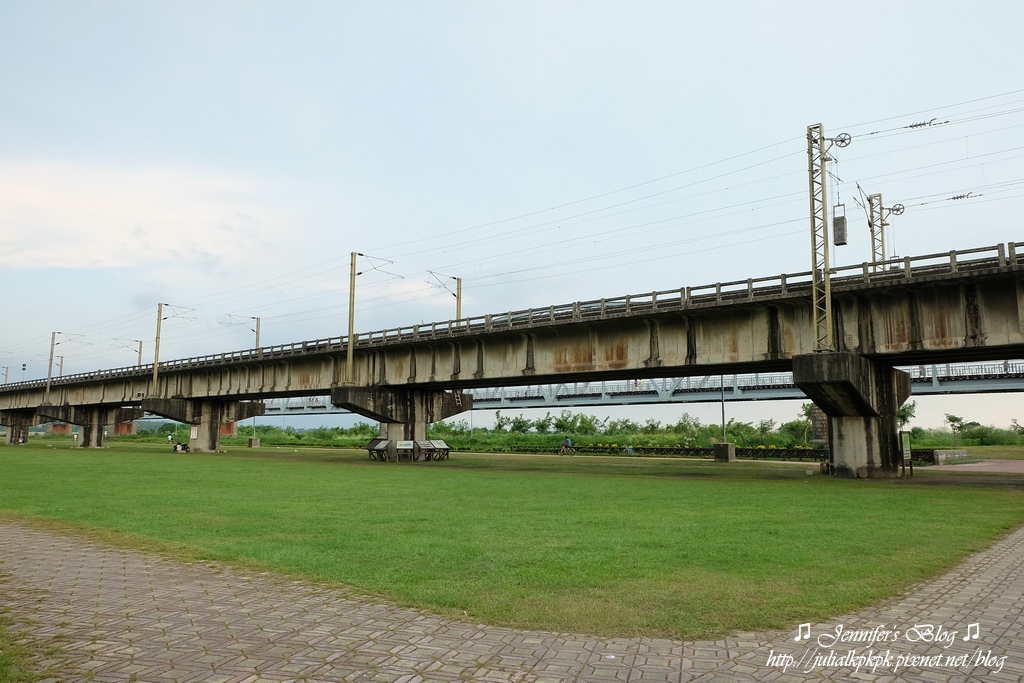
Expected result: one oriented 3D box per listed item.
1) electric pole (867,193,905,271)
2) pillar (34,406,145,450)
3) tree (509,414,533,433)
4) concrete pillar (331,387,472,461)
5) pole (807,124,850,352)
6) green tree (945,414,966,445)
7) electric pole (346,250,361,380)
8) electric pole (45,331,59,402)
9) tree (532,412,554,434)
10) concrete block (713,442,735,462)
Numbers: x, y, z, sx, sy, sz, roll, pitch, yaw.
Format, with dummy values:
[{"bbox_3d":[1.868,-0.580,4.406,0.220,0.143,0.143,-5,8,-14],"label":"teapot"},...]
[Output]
[{"bbox_3d":[19.481,-3.198,35.033,1.400,9.287,0.650,-6,-10,39],"label":"electric pole"},{"bbox_3d":[-54.472,11.186,88.589,2.052,5.062,11.767,-6,-10,39],"label":"pillar"},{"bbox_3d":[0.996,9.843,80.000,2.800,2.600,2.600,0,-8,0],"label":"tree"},{"bbox_3d":[-7.707,6.140,49.829,2.052,5.029,11.767,-6,-10,39],"label":"concrete pillar"},{"bbox_3d":[12.771,-4.265,27.076,1.400,9.287,0.650,-6,-10,39],"label":"pole"},{"bbox_3d":[40.277,8.083,62.000,1.800,2.800,1.700,-5,-9,32],"label":"green tree"},{"bbox_3d":[-10.947,-1.614,46.722,0.420,9.084,0.450,-6,-10,39],"label":"electric pole"},{"bbox_3d":[-57.712,3.415,85.485,0.420,9.084,0.450,-6,-10,39],"label":"electric pole"},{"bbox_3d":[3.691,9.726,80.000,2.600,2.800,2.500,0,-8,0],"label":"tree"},{"bbox_3d":[14.100,7.370,45.200,1.030,1.190,1.050,-6,-10,39],"label":"concrete block"}]

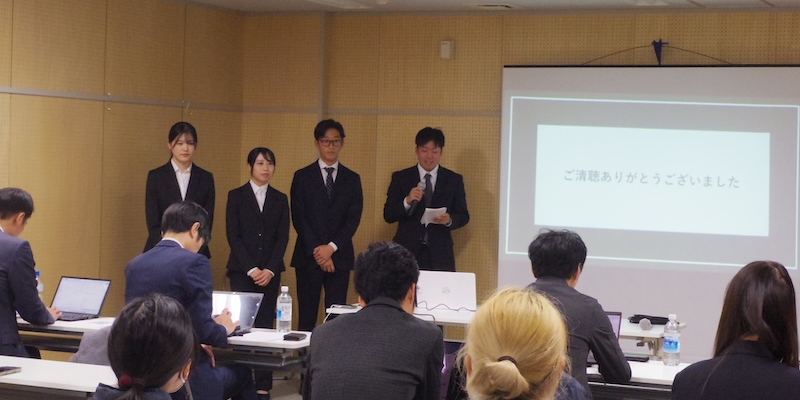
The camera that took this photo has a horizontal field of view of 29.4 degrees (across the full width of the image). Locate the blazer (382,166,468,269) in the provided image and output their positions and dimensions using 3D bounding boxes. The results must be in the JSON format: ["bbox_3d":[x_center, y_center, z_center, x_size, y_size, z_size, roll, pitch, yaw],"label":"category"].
[{"bbox_3d":[0.161,0.130,9.620,0.530,0.700,0.360,2,2,8],"label":"blazer"}]

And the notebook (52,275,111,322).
[{"bbox_3d":[-1.607,0.478,7.361,0.305,0.196,0.297,2,2,26],"label":"notebook"}]

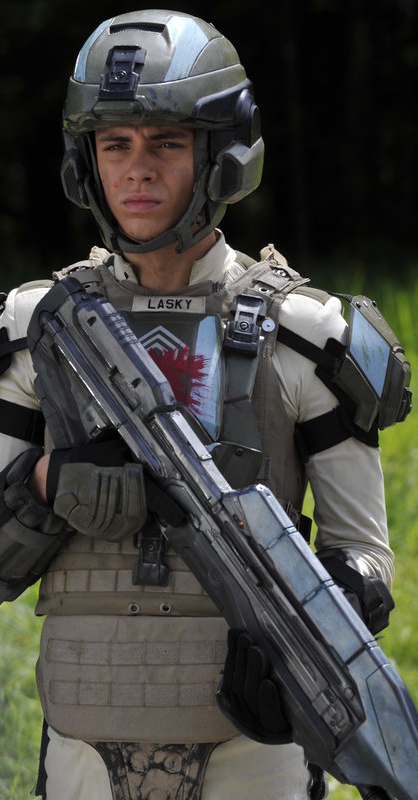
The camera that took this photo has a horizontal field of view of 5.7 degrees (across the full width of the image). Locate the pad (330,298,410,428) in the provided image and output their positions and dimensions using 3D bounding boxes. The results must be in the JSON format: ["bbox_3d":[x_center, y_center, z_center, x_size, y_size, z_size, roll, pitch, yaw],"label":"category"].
[{"bbox_3d":[0.191,-0.044,4.970,0.080,0.165,0.140,-18,3,25],"label":"pad"}]

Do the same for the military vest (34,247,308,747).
[{"bbox_3d":[-0.041,0.115,5.010,0.335,0.580,0.290,0,2,12],"label":"military vest"}]

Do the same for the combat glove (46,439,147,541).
[{"bbox_3d":[-0.126,0.102,4.800,0.125,0.115,0.110,1,2,21],"label":"combat glove"}]

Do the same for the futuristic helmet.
[{"bbox_3d":[-0.054,-0.318,5.000,0.245,0.280,0.275,0,7,19],"label":"futuristic helmet"}]

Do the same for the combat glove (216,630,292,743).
[{"bbox_3d":[0.055,0.327,4.800,0.100,0.140,0.100,-22,-5,31],"label":"combat glove"}]

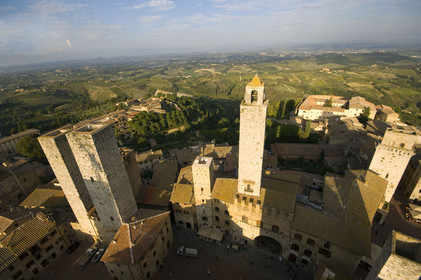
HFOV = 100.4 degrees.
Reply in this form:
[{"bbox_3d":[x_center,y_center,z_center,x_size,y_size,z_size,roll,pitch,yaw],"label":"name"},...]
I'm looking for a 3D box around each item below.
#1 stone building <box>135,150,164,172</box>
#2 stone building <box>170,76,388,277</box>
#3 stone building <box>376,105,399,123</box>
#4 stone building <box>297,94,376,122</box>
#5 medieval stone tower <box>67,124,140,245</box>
[{"bbox_3d":[-35.480,10.850,104.370,14.500,8.800,9.000,-11,27,-15],"label":"stone building"},{"bbox_3d":[18.350,6.200,54.030,57.000,51.000,30.000,9,28,22],"label":"stone building"},{"bbox_3d":[174.380,-26.000,174.080,9.500,9.500,24.000,8,28,21],"label":"stone building"},{"bbox_3d":[133.260,-36.790,195.590,62.000,14.000,57.000,7,27,19],"label":"stone building"},{"bbox_3d":[-30.240,15.360,53.340,7.400,39.700,6.900,4,27,13],"label":"medieval stone tower"}]

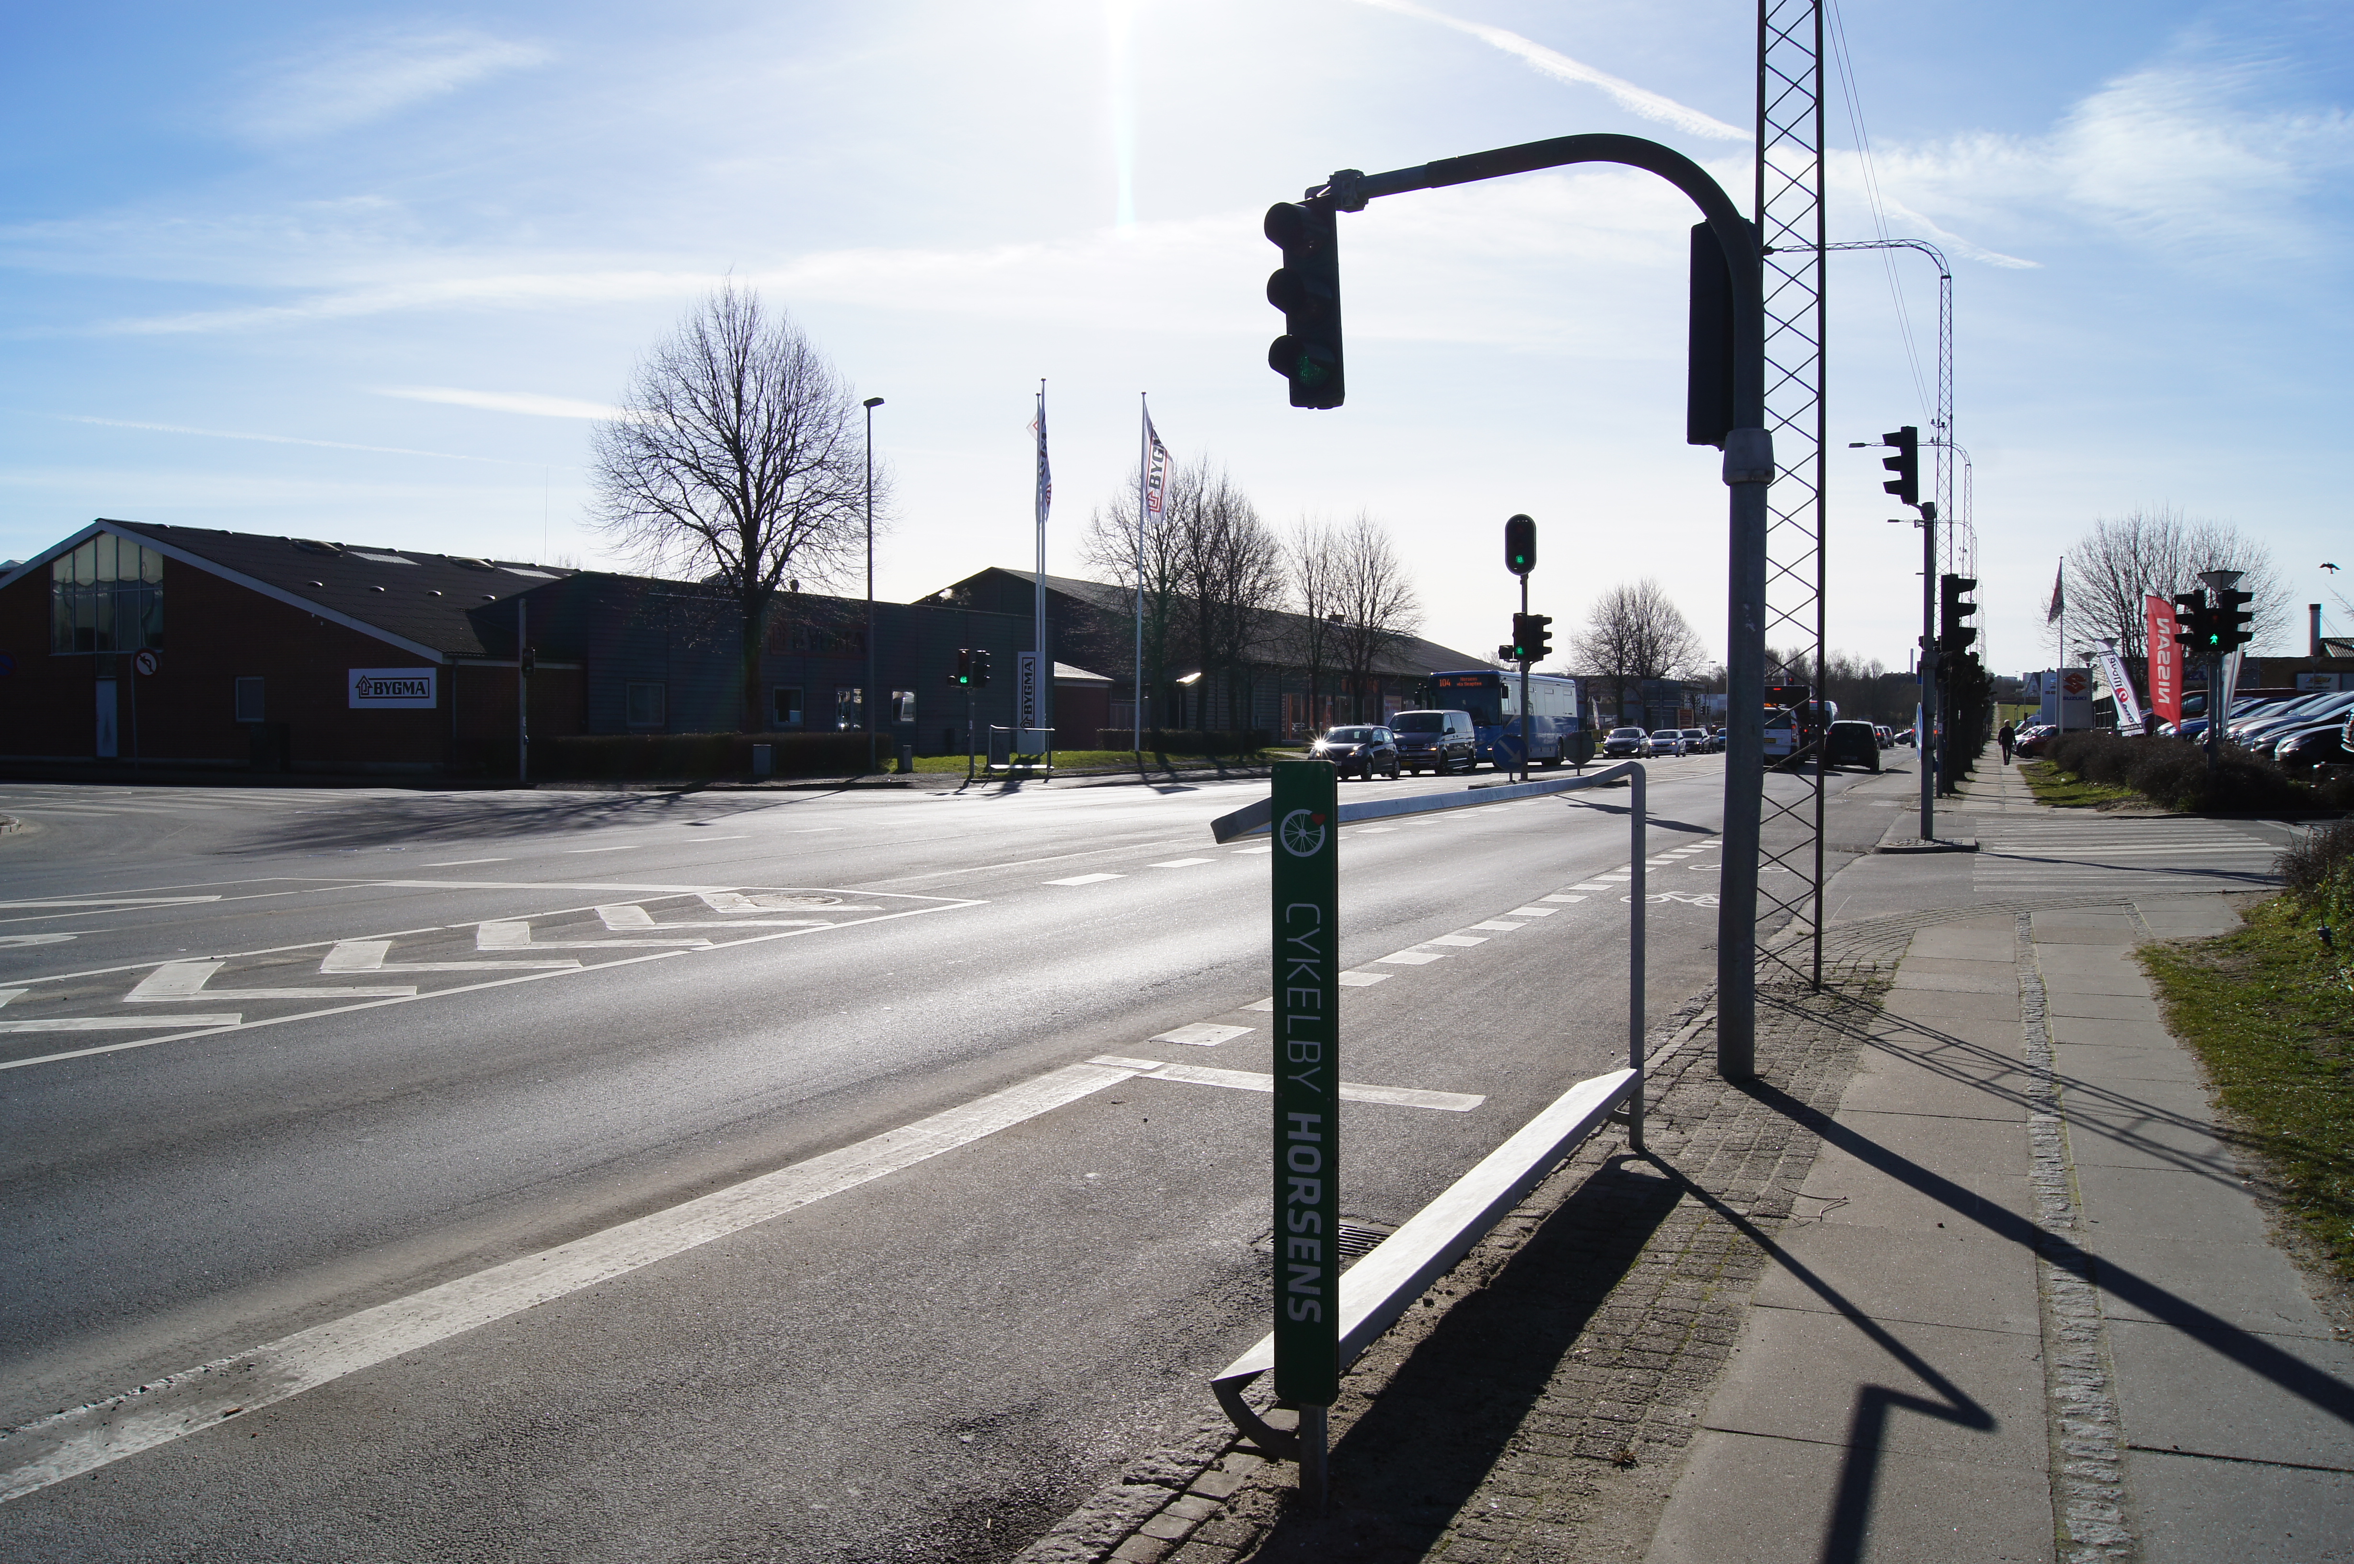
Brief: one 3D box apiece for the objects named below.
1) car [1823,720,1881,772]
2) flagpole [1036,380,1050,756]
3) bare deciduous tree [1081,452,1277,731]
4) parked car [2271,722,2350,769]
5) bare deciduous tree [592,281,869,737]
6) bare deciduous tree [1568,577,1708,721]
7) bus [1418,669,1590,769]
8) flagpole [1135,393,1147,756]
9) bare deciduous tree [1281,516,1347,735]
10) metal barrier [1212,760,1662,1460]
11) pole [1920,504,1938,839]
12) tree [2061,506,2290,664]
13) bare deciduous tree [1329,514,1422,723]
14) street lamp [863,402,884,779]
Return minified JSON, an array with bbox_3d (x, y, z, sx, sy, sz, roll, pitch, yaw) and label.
[{"bbox_3d":[23.020,-1.220,60.000,1.780,1.660,4.350,1,2,25],"label":"car"},{"bbox_3d":[-4.099,-6.559,54.000,0.350,11.550,0.350,0,2,0],"label":"flagpole"},{"bbox_3d":[0.150,-5.815,57.500,6.600,9.700,6.600,0,2,0],"label":"bare deciduous tree"},{"bbox_3d":[22.000,-0.580,31.200,4.200,1.500,1.770,1,2,25],"label":"parked car"},{"bbox_3d":[-12.111,-7.079,48.500,7.900,13.400,7.900,0,2,0],"label":"bare deciduous tree"},{"bbox_3d":[30.358,-7.861,116.000,8.600,10.800,8.400,1,2,25],"label":"bare deciduous tree"},{"bbox_3d":[12.320,-2.220,65.400,2.550,3.220,12.000,1,2,25],"label":"bus"},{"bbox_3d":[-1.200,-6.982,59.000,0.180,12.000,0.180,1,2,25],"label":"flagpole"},{"bbox_3d":[5.748,-6.249,74.000,3.000,9.800,3.000,0,2,0],"label":"bare deciduous tree"},{"bbox_3d":[0.803,0.585,4.439,0.270,1.330,3.070,1,2,25],"label":"metal barrier"},{"bbox_3d":[9.029,-1.326,21.200,0.180,4.060,0.180,1,2,25],"label":"pole"},{"bbox_3d":[32.624,-5.140,58.000,7.800,7.900,7.600,1,2,25],"label":"tree"},{"bbox_3d":[8.107,-6.418,72.000,3.900,9.400,4.000,0,2,0],"label":"bare deciduous tree"},{"bbox_3d":[-8.144,-5.303,47.400,0.580,10.100,0.260,1,2,25],"label":"street lamp"}]

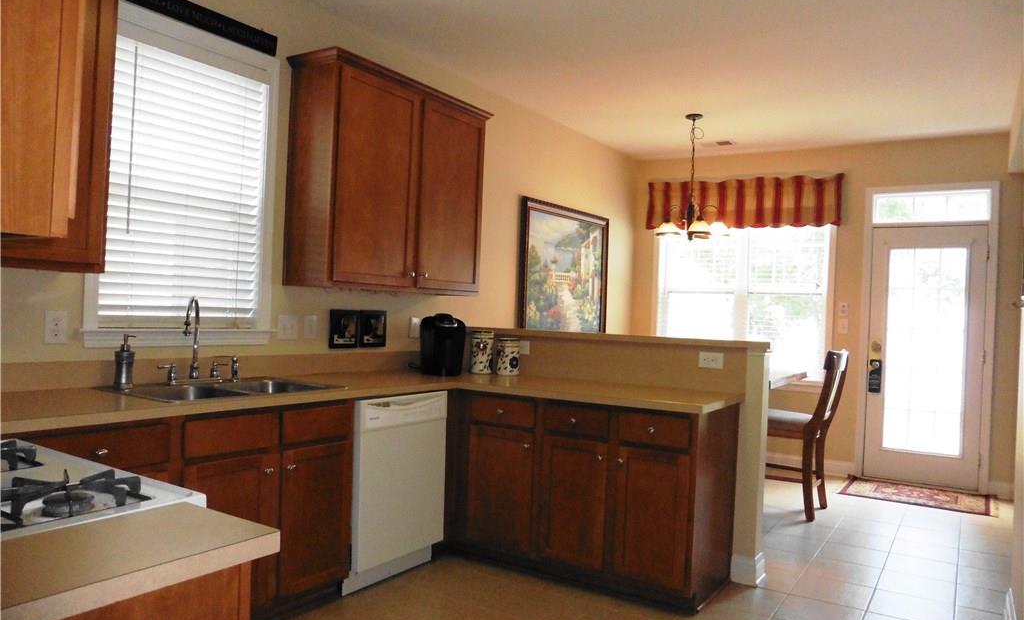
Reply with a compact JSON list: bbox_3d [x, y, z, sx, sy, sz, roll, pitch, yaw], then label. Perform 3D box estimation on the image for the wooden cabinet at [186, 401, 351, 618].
[{"bbox_3d":[-1.162,0.764,2.858,0.630,0.820,0.810,2,0,33],"label":"wooden cabinet"}]

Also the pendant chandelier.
[{"bbox_3d":[1.326,-0.983,5.253,0.550,0.922,0.550,2,0,33],"label":"pendant chandelier"}]

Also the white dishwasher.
[{"bbox_3d":[-0.756,0.815,3.468,0.610,0.864,0.600,2,0,33],"label":"white dishwasher"}]

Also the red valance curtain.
[{"bbox_3d":[2.036,-0.951,6.380,1.730,0.460,0.095,2,0,33],"label":"red valance curtain"}]

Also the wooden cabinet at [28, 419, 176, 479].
[{"bbox_3d":[-1.517,0.748,2.314,0.630,0.820,0.490,2,0,33],"label":"wooden cabinet"}]

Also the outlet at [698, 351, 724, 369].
[{"bbox_3d":[0.988,0.253,3.513,0.122,0.074,0.010,2,0,33],"label":"outlet"}]

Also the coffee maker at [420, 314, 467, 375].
[{"bbox_3d":[-0.367,0.188,3.925,0.240,0.324,0.300,2,0,-14],"label":"coffee maker"}]

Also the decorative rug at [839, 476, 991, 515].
[{"bbox_3d":[3.030,1.393,5.329,0.970,0.012,0.680,2,0,33],"label":"decorative rug"}]

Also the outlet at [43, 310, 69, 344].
[{"bbox_3d":[-1.673,0.064,2.605,0.008,0.116,0.072,2,0,33],"label":"outlet"}]

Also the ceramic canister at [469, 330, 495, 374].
[{"bbox_3d":[-0.166,0.240,4.037,0.135,0.235,0.135,2,0,0],"label":"ceramic canister"}]

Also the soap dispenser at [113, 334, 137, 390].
[{"bbox_3d":[-1.461,0.198,2.692,0.090,0.210,0.078,2,0,-5],"label":"soap dispenser"}]

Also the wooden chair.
[{"bbox_3d":[1.913,0.804,4.797,0.575,1.080,0.450,2,0,33],"label":"wooden chair"}]

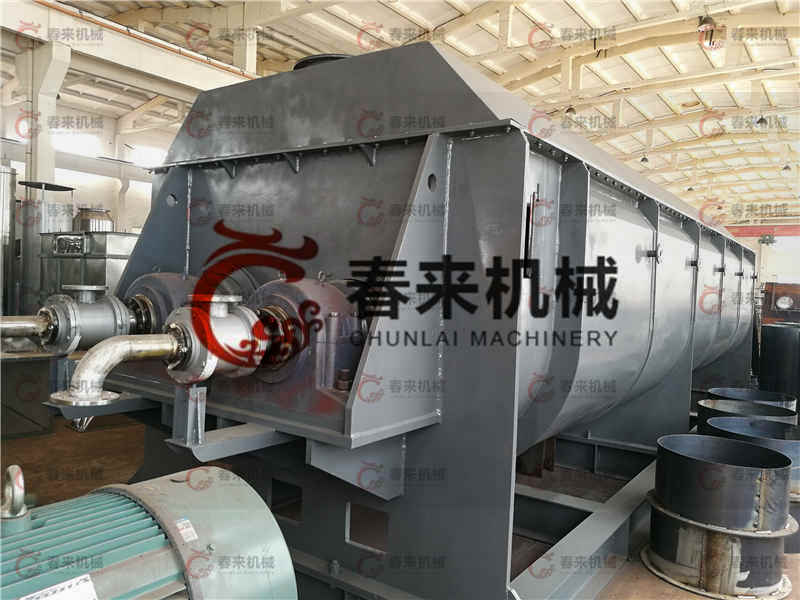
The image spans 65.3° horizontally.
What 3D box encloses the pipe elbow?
[{"bbox_3d":[-0.980,0.229,2.180,0.200,0.215,0.420,3,2,35],"label":"pipe elbow"}]

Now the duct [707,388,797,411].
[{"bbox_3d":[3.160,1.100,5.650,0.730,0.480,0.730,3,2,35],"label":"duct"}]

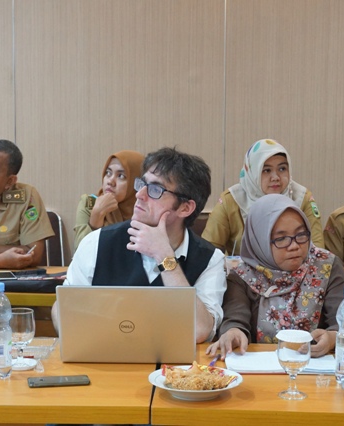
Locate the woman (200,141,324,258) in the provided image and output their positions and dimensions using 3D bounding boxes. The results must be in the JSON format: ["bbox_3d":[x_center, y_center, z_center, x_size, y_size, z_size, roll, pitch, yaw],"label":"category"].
[{"bbox_3d":[0.378,0.341,4.338,0.520,1.267,0.740,0,7,0],"label":"woman"}]

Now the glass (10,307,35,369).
[{"bbox_3d":[-0.388,0.324,2.770,0.074,0.150,0.074,0,7,0],"label":"glass"}]

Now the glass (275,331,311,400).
[{"bbox_3d":[0.286,0.354,2.515,0.082,0.158,0.082,0,7,0],"label":"glass"}]

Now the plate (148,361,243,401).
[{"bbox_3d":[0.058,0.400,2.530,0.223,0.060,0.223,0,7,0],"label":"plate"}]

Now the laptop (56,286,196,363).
[{"bbox_3d":[-0.109,0.279,2.846,0.350,0.227,0.327,1,7,2],"label":"laptop"}]

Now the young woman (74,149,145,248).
[{"bbox_3d":[-0.223,0.361,4.371,0.500,1.210,0.740,3,7,18],"label":"young woman"}]

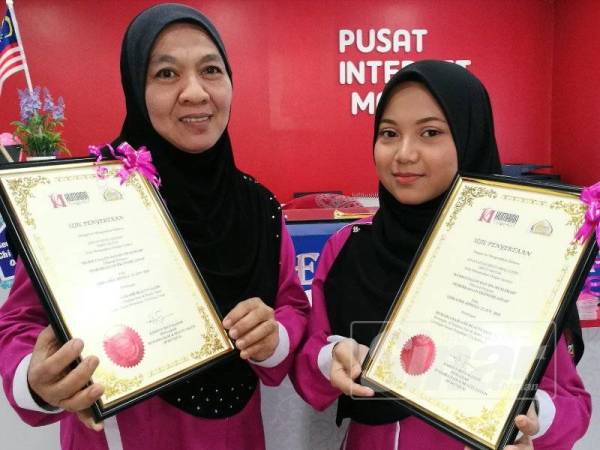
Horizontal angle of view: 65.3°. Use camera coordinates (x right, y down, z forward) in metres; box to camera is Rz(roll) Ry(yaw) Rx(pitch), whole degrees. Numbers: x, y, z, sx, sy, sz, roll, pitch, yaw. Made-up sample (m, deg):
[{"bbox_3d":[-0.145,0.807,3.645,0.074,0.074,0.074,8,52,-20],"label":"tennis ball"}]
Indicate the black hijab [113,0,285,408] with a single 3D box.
[{"bbox_3d":[-0.183,-0.026,0.780,0.330,0.660,0.280,-3,4,-26],"label":"black hijab"}]

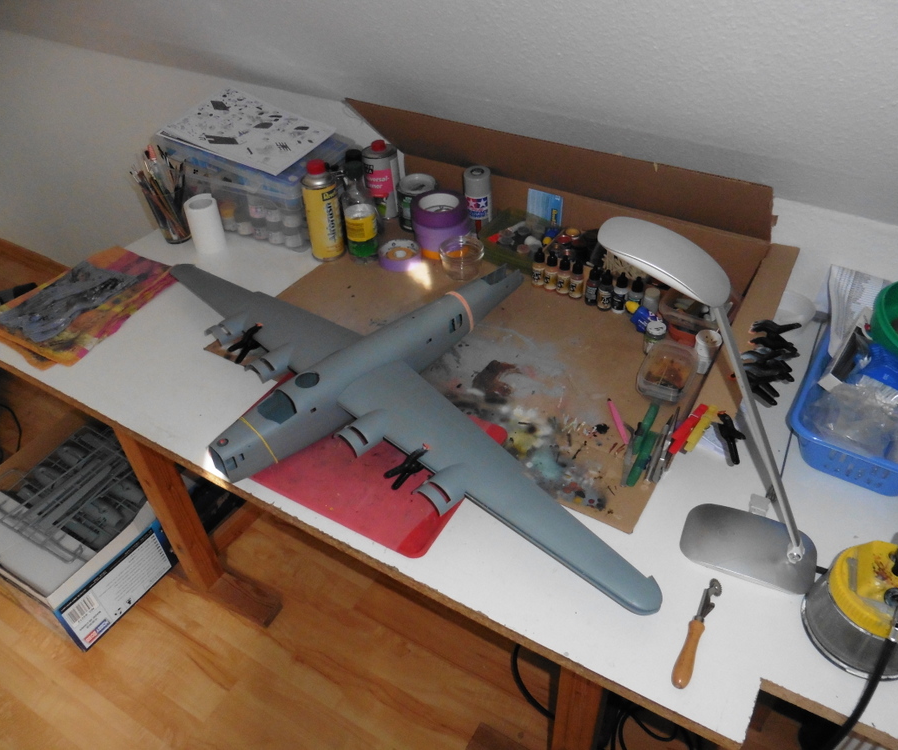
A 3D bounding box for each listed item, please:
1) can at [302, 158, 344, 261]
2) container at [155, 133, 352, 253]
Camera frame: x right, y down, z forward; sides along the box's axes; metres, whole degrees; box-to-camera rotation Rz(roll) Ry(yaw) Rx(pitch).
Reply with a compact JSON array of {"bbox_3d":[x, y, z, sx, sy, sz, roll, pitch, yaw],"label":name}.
[{"bbox_3d":[-0.254,-0.329,1.392,0.067,0.194,0.067,-1,41,1],"label":"can"},{"bbox_3d":[-0.409,-0.433,1.536,0.356,0.171,0.232,17,44,20],"label":"container"}]

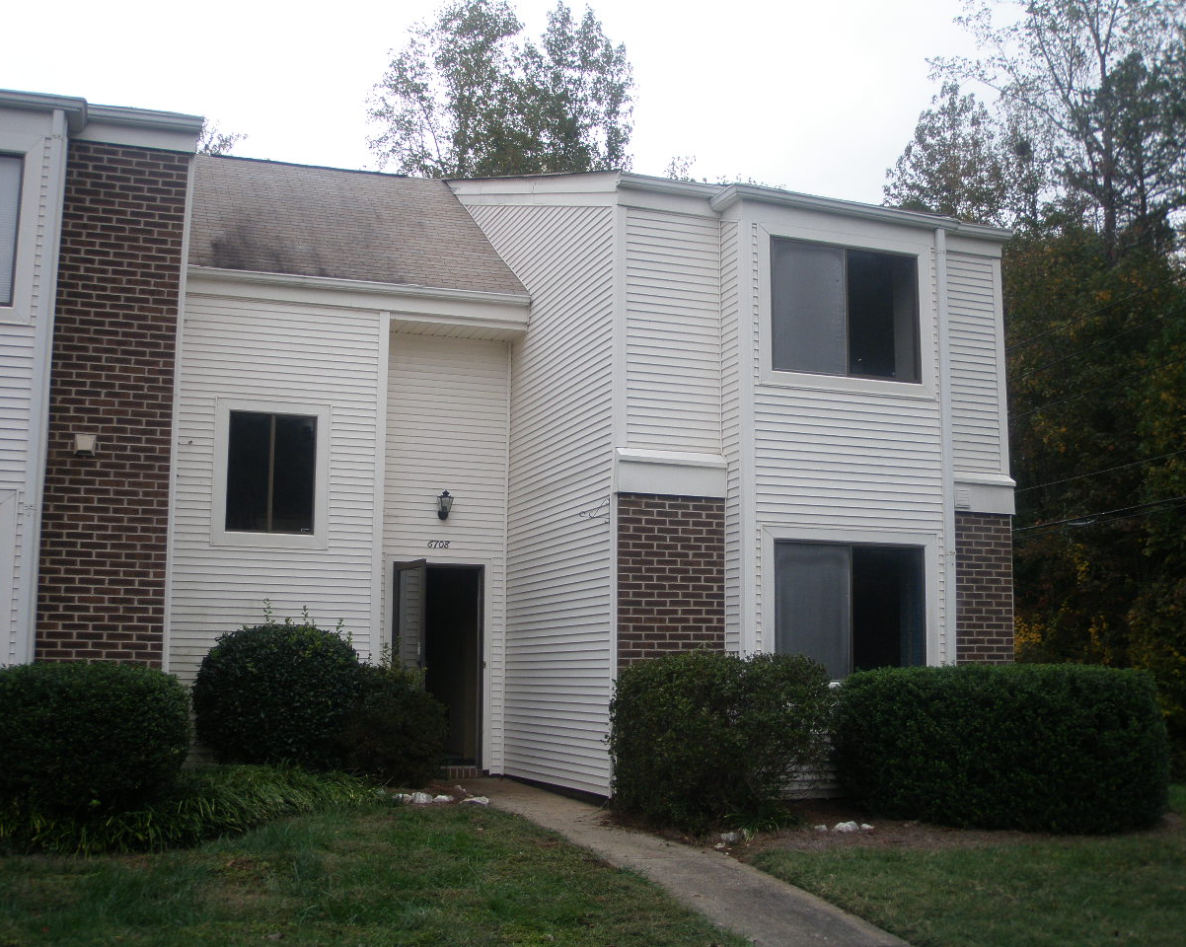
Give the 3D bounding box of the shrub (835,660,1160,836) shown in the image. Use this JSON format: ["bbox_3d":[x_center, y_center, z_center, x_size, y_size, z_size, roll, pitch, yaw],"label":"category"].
[{"bbox_3d":[3.282,2.174,11.107,2.718,1.273,1.350,3,-9,-20],"label":"shrub"}]

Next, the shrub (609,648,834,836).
[{"bbox_3d":[0.994,2.045,10.706,1.713,1.337,1.150,3,-9,-20],"label":"shrub"}]

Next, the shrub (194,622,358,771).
[{"bbox_3d":[-2.805,2.052,12.308,1.420,1.414,1.350,3,-9,-20],"label":"shrub"}]

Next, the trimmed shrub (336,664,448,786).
[{"bbox_3d":[-1.853,2.326,12.784,0.970,1.131,0.950,3,-9,-20],"label":"trimmed shrub"}]

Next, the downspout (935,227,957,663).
[{"bbox_3d":[3.096,0.285,12.060,0.085,5.030,0.075,3,-9,-20],"label":"downspout"}]

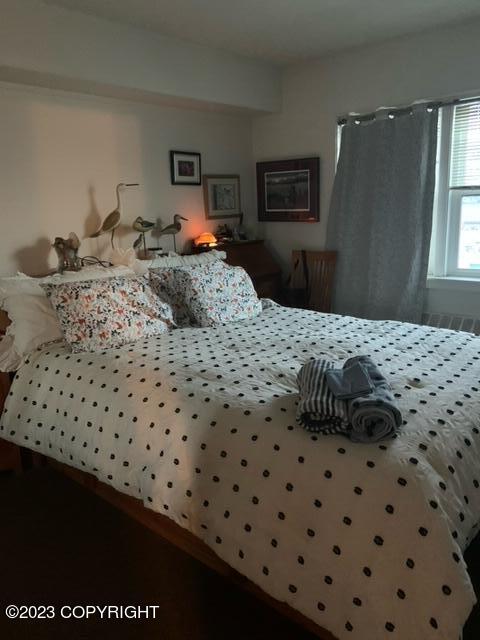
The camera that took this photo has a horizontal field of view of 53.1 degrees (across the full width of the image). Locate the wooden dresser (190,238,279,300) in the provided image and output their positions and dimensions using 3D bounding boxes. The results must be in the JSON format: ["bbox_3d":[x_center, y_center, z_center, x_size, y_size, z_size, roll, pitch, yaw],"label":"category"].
[{"bbox_3d":[0.016,-0.084,3.977,0.433,1.072,0.655,9,19,39],"label":"wooden dresser"}]

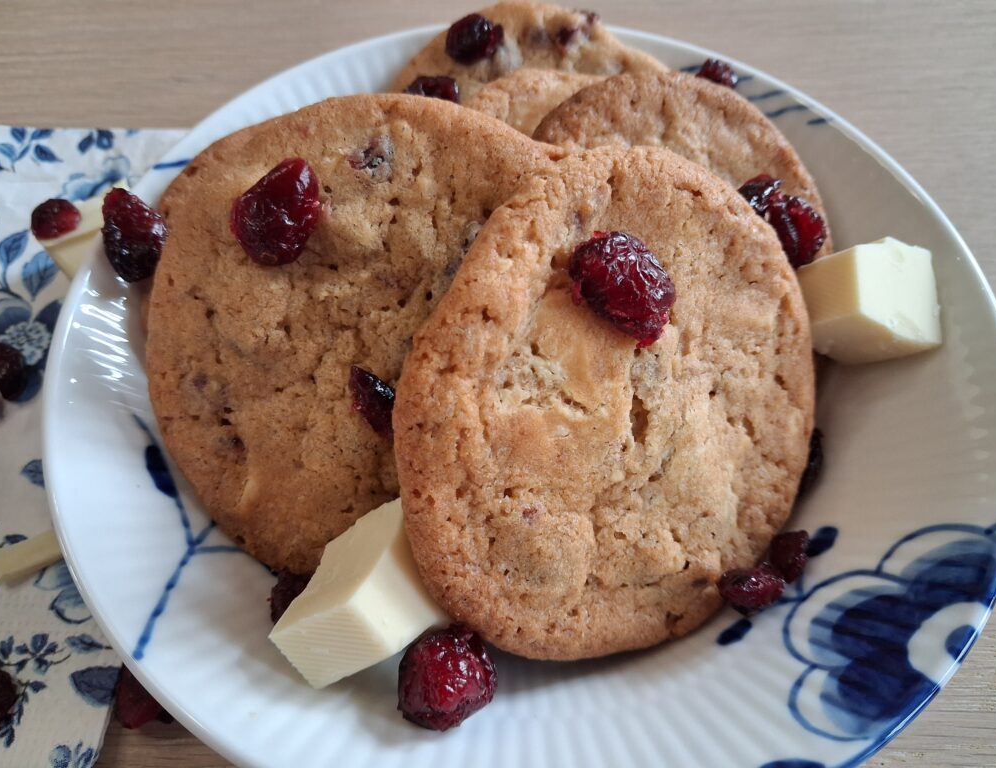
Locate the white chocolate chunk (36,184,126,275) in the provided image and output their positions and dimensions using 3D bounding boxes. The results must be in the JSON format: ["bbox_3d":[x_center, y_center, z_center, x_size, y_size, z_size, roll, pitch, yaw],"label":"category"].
[{"bbox_3d":[-0.104,-0.038,0.205,0.021,0.016,0.012,-26,63,-16],"label":"white chocolate chunk"}]

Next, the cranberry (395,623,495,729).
[{"bbox_3d":[-0.009,0.049,0.134,0.017,0.016,0.018,-25,63,-15],"label":"cranberry"}]

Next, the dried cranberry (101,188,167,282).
[{"bbox_3d":[-0.077,-0.031,0.168,0.014,0.014,0.021,-20,61,-13],"label":"dried cranberry"}]

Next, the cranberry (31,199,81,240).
[{"bbox_3d":[-0.106,-0.039,0.191,0.013,0.009,0.011,-23,62,-14],"label":"cranberry"}]

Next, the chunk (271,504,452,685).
[{"bbox_3d":[-0.024,0.038,0.140,0.013,0.019,0.024,55,32,-11],"label":"chunk"}]

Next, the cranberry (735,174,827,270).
[{"bbox_3d":[0.064,-0.036,0.179,0.014,0.013,0.023,-26,63,-16],"label":"cranberry"}]

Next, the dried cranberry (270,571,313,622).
[{"bbox_3d":[-0.035,0.039,0.143,0.012,0.010,0.013,-20,61,-13],"label":"dried cranberry"}]

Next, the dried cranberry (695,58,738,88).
[{"bbox_3d":[0.055,-0.077,0.200,0.012,0.009,0.011,-2,59,-2],"label":"dried cranberry"}]

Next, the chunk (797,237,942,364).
[{"bbox_3d":[0.078,-0.017,0.172,0.021,0.021,0.017,8,75,-23],"label":"chunk"}]

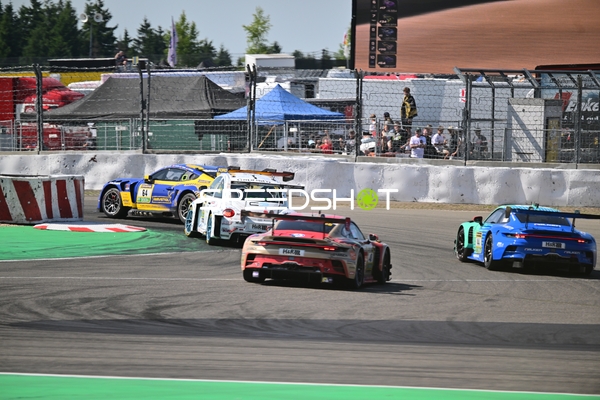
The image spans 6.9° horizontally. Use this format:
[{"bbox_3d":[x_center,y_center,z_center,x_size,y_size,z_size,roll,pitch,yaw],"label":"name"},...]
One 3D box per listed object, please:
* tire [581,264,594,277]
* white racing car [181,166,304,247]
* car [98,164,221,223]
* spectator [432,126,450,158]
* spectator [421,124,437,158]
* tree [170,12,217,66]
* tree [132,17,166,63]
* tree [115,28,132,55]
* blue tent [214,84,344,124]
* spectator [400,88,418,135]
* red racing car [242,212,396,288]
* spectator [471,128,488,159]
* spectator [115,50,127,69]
[{"bbox_3d":[5.444,1.108,95.500,0.310,0.710,0.710,2,2,-12],"label":"tire"},{"bbox_3d":[-1.116,0.177,102.202,1.930,1.380,4.250,2,2,-10],"label":"white racing car"},{"bbox_3d":[-2.400,-0.125,110.424,2.050,1.280,4.920,1,3,-40],"label":"car"},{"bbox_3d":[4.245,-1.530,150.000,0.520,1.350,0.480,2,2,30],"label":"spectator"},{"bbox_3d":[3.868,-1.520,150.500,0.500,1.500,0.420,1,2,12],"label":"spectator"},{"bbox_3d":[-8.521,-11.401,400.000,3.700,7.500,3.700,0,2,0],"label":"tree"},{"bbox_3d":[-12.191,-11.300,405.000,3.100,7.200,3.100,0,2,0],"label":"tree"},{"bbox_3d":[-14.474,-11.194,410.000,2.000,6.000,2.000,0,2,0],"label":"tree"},{"bbox_3d":[-0.650,-2.109,161.000,3.000,3.200,3.000,1,2,41],"label":"blue tent"},{"bbox_3d":[3.340,-2.577,152.500,0.550,1.740,0.400,1,1,30],"label":"spectator"},{"bbox_3d":[0.288,0.829,87.300,2.030,1.250,4.600,3,2,11],"label":"red racing car"},{"bbox_3d":[5.421,-1.555,151.000,0.550,1.250,0.600,0,1,14],"label":"spectator"},{"bbox_3d":[-9.222,-7.173,258.000,0.650,1.120,0.500,1,1,37],"label":"spectator"}]

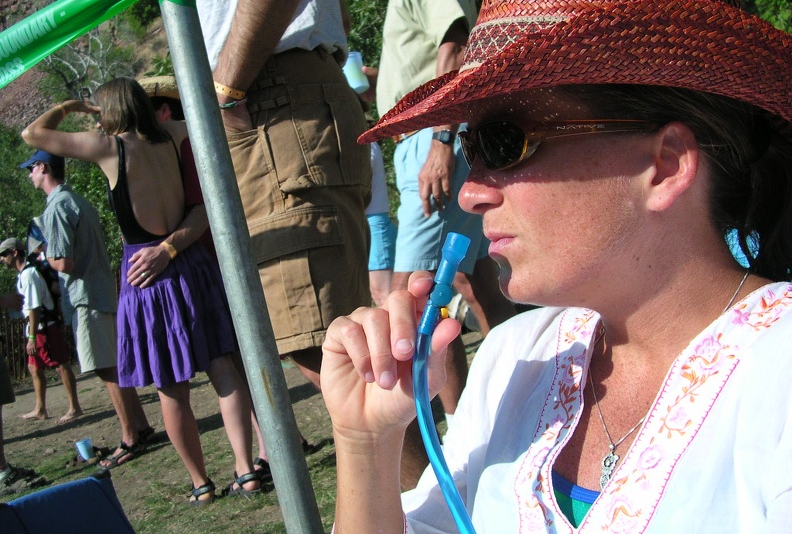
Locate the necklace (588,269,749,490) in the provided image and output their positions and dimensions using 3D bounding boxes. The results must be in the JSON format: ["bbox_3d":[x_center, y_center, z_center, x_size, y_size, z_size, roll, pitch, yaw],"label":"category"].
[{"bbox_3d":[0.200,0.073,0.600,0.125,0.140,0.140,-8,-2,45],"label":"necklace"}]

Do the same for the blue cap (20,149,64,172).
[{"bbox_3d":[-1.984,-0.620,4.750,0.270,0.140,0.180,-7,-1,-18],"label":"blue cap"}]

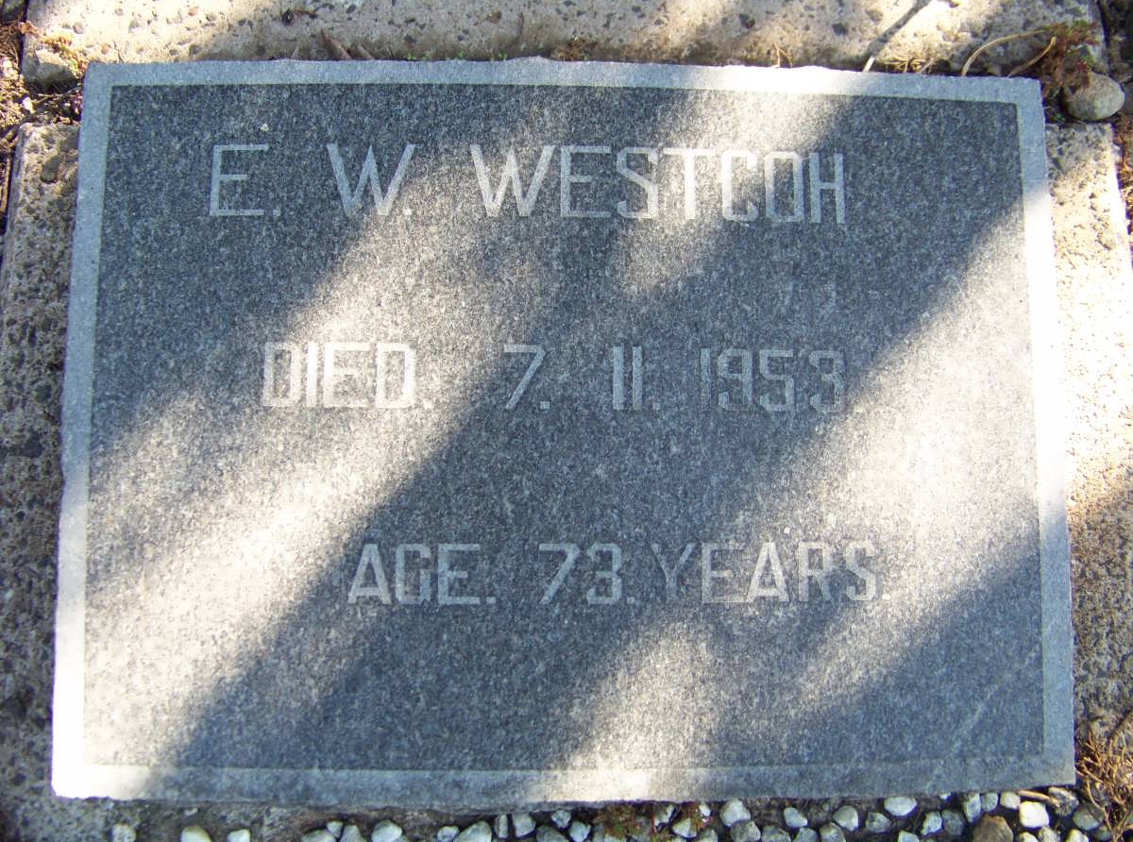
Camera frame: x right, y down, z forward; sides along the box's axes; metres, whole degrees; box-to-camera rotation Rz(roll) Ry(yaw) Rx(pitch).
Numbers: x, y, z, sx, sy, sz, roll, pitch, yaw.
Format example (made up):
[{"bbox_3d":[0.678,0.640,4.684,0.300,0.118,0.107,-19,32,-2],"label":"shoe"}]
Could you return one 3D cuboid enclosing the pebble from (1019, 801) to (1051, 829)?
[{"bbox_3d":[0.320,0.269,0.806,0.021,0.016,0.018,15,78,0],"label":"pebble"}]

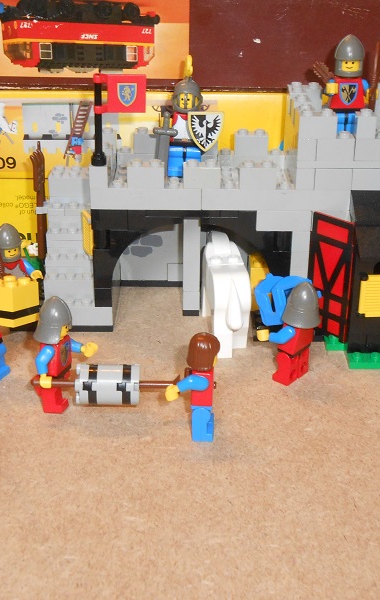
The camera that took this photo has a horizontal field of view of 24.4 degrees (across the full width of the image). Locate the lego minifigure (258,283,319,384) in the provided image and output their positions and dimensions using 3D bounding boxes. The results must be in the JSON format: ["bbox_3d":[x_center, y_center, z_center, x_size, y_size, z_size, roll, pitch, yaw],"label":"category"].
[{"bbox_3d":[0.044,0.012,0.365,0.018,0.045,0.024,28,38,35],"label":"lego minifigure"}]

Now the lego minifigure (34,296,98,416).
[{"bbox_3d":[-0.050,0.021,0.345,0.021,0.046,0.024,8,28,15],"label":"lego minifigure"}]

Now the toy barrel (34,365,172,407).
[{"bbox_3d":[-0.033,0.032,0.331,0.054,0.017,0.017,0,27,0],"label":"toy barrel"}]

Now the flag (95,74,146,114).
[{"bbox_3d":[-0.028,-0.085,0.361,0.021,0.016,0.004,0,27,-1],"label":"flag"}]

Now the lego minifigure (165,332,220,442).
[{"bbox_3d":[0.002,0.031,0.331,0.021,0.043,0.022,1,27,1],"label":"lego minifigure"}]

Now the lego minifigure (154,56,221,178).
[{"bbox_3d":[-0.001,-0.078,0.377,0.029,0.052,0.018,0,27,-1],"label":"lego minifigure"}]

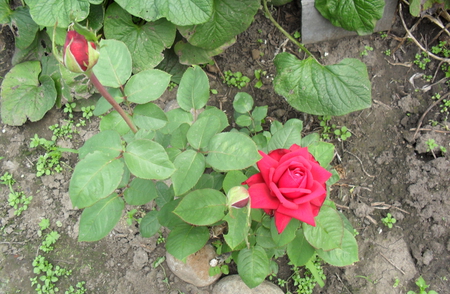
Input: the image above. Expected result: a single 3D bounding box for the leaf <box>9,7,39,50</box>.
[{"bbox_3d":[-0.478,-0.283,1.080,0.074,0.040,0.101,-30,82,-17],"label":"leaf"}]

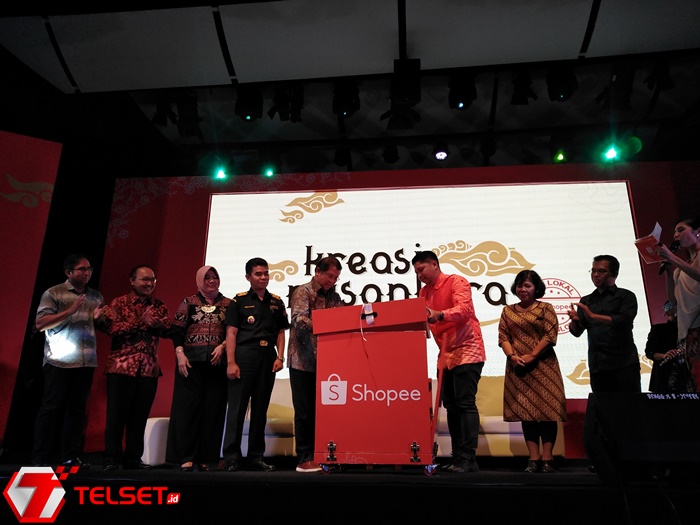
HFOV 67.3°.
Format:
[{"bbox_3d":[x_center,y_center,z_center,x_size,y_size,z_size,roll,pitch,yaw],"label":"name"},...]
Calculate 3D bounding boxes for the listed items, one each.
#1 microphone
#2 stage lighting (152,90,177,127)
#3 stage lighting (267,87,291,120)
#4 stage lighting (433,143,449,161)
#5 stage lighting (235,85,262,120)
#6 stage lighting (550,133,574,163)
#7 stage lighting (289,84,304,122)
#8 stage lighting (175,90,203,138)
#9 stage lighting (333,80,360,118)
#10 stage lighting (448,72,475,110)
[{"bbox_3d":[2.164,-0.029,3.550,0.052,0.265,0.052,31,0,0],"label":"microphone"},{"bbox_3d":[-2.477,-2.058,7.030,0.253,0.425,0.239,-1,-18,5],"label":"stage lighting"},{"bbox_3d":[-0.850,-1.890,6.251,0.260,0.340,0.220,-1,-19,5],"label":"stage lighting"},{"bbox_3d":[1.277,-1.566,7.417,0.220,0.220,0.180,-1,-19,5],"label":"stage lighting"},{"bbox_3d":[-1.330,-2.102,6.914,0.319,0.369,0.285,-1,-18,5],"label":"stage lighting"},{"bbox_3d":[2.934,-1.588,7.261,0.280,0.320,0.240,-1,-19,5],"label":"stage lighting"},{"bbox_3d":[-0.634,-1.883,6.228,0.180,0.380,0.200,-1,-19,5],"label":"stage lighting"},{"bbox_3d":[-2.133,-1.958,6.959,0.281,0.550,0.236,-1,-18,5],"label":"stage lighting"},{"bbox_3d":[-0.041,-1.916,6.180,0.310,0.380,0.250,-1,-19,5],"label":"stage lighting"},{"bbox_3d":[1.299,-1.986,6.071,0.310,0.370,0.250,-1,-19,5],"label":"stage lighting"}]

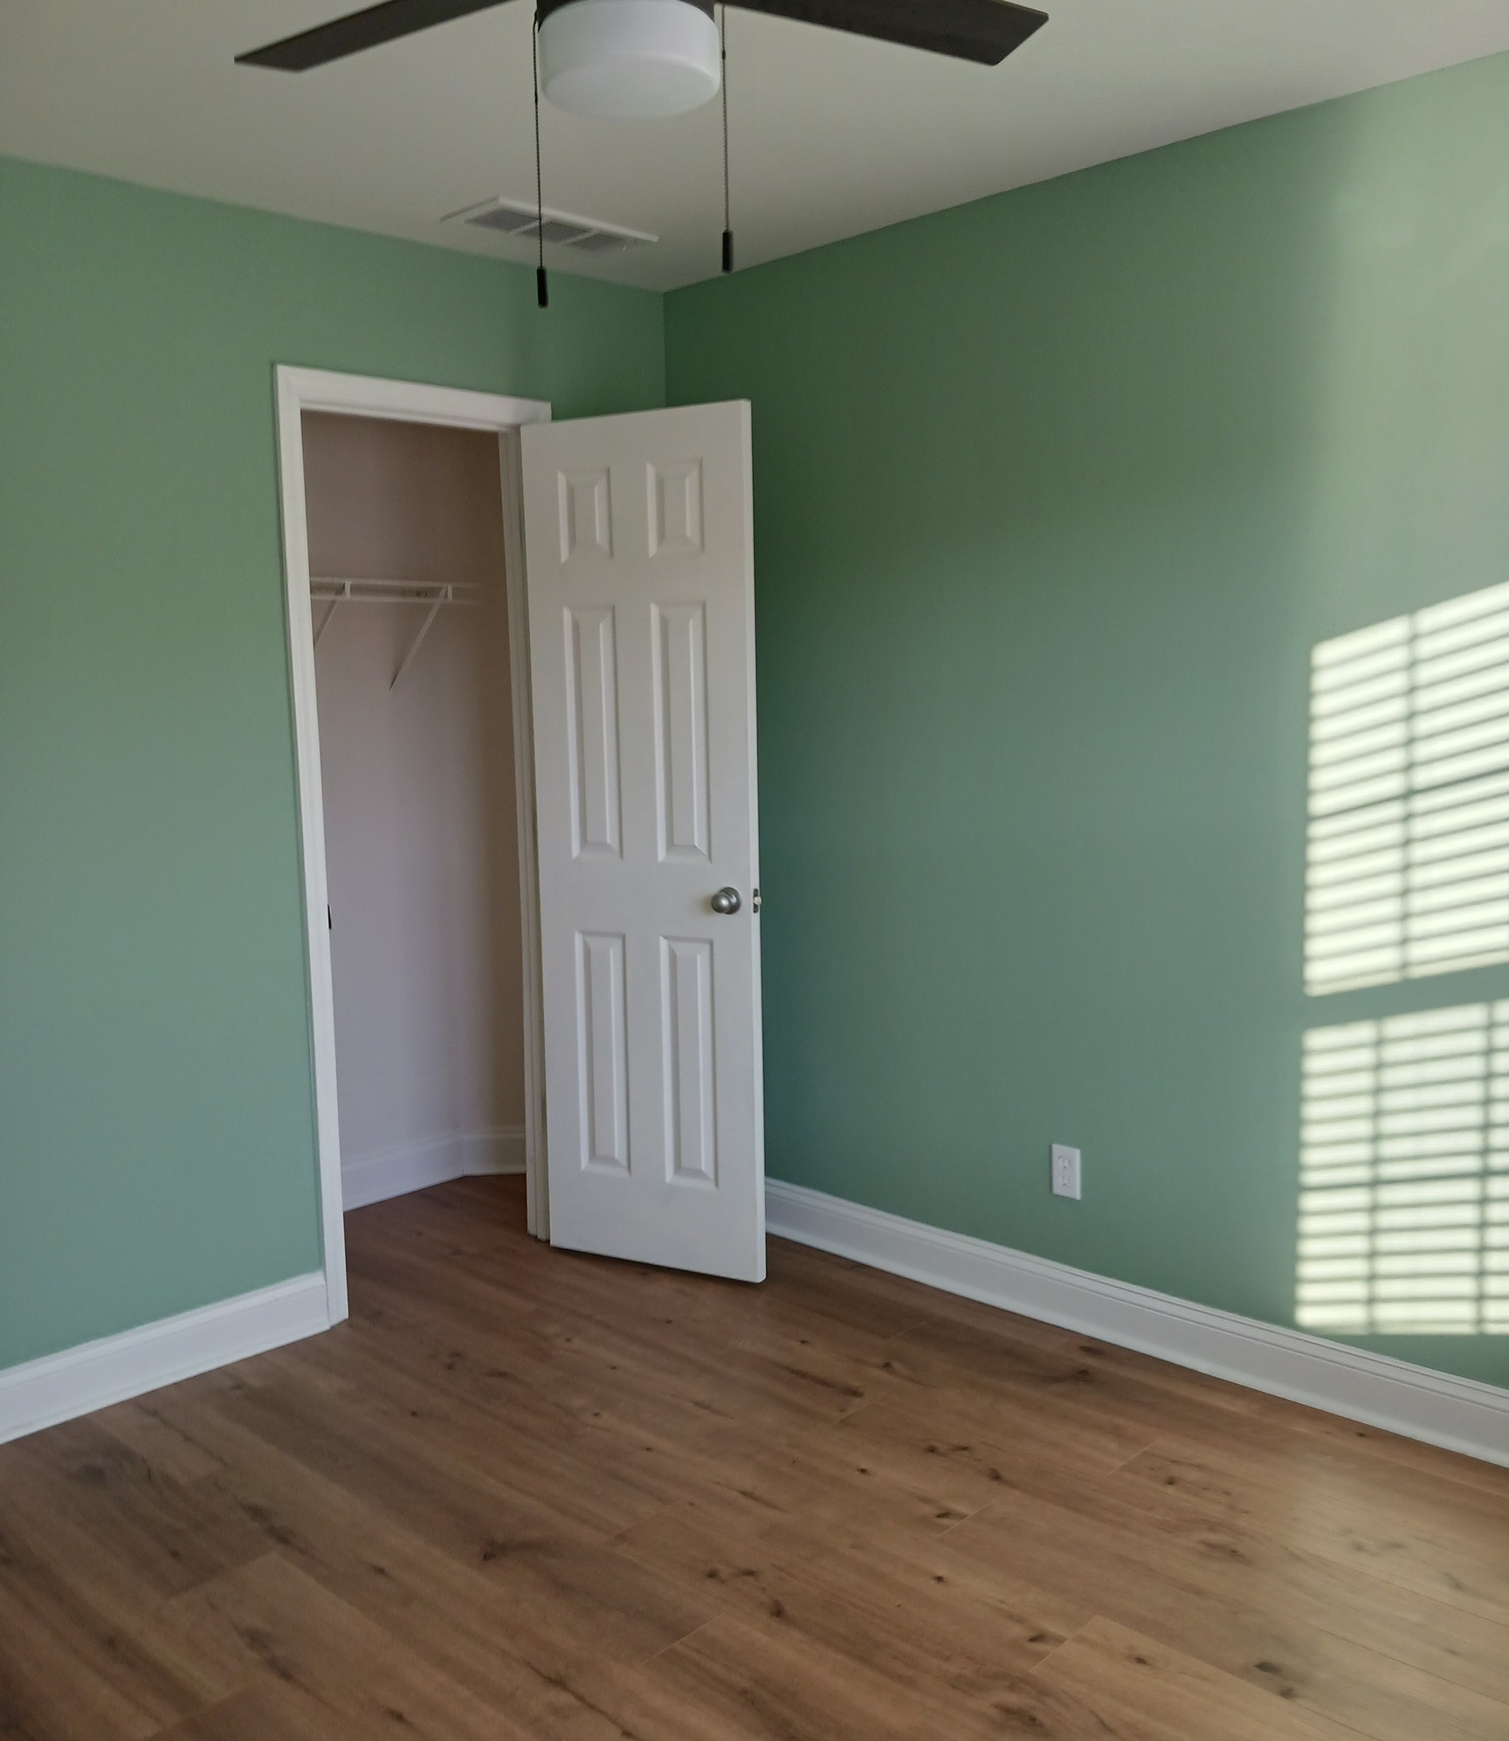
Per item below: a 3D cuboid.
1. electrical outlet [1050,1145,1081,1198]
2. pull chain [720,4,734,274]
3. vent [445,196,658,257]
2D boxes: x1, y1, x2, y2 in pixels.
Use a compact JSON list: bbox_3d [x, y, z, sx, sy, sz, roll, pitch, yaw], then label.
[{"bbox_3d":[0.684,0.659,3.431,0.010,0.114,0.071,-8,9,-44],"label":"electrical outlet"},{"bbox_3d":[-0.032,-0.804,1.717,0.012,0.292,0.012,-1,7,0],"label":"pull chain"},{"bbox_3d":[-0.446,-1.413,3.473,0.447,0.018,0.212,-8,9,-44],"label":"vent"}]

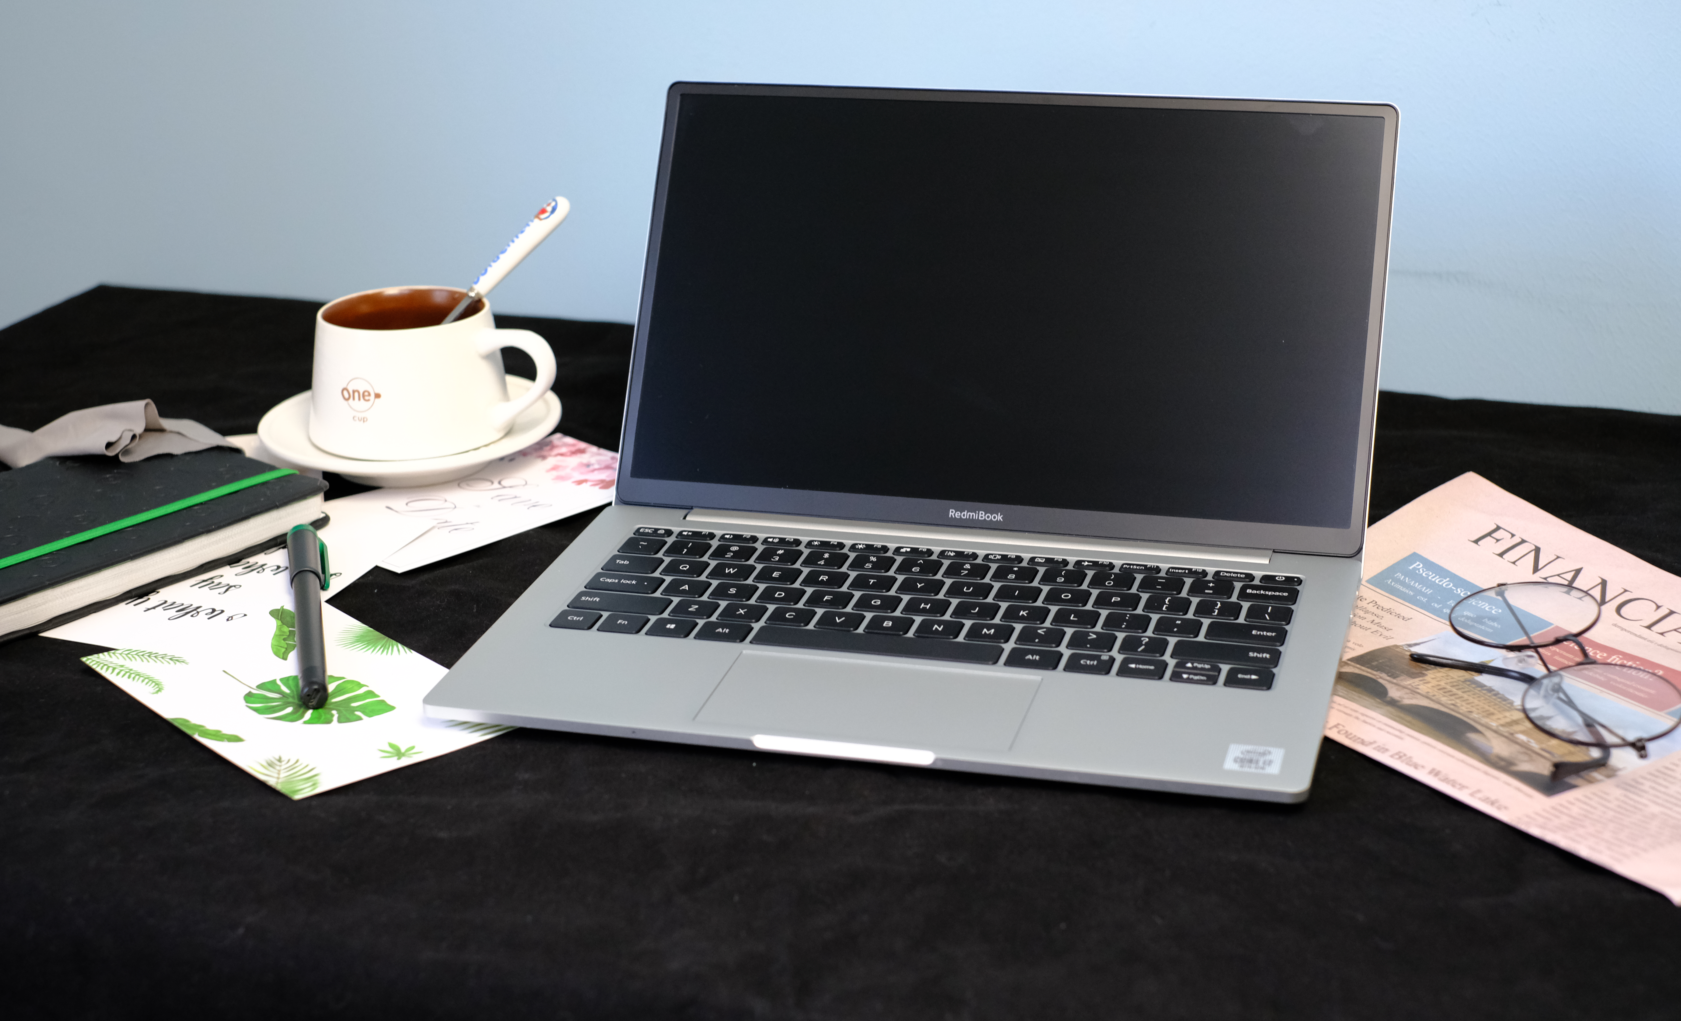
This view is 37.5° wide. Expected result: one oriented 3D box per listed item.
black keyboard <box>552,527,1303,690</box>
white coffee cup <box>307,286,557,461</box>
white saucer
[{"bbox_3d":[0.033,0.035,0.925,0.266,0.006,0.095,4,23,16],"label":"black keyboard"},{"bbox_3d":[-0.182,-0.060,1.109,0.119,0.061,0.092,7,23,17],"label":"white coffee cup"},{"bbox_3d":[-0.194,-0.032,1.123,0.138,0.021,0.138,-1,22,0],"label":"white saucer"}]

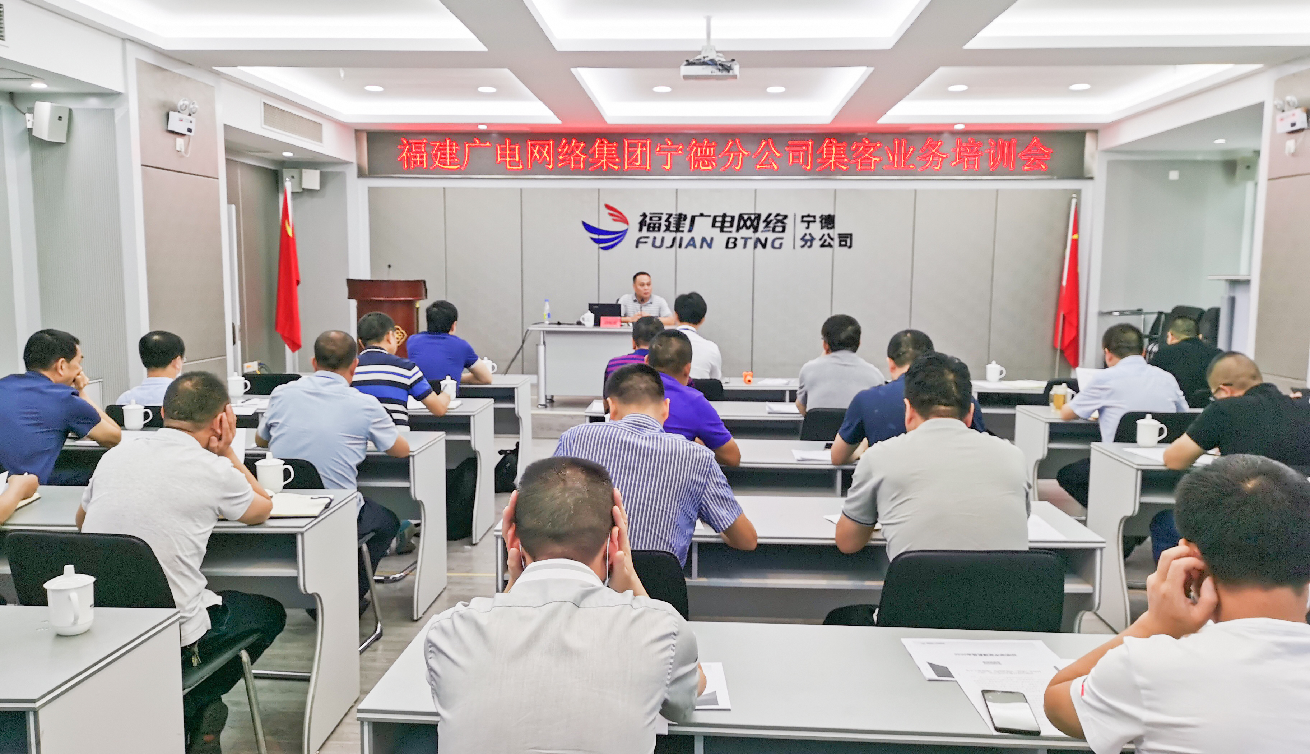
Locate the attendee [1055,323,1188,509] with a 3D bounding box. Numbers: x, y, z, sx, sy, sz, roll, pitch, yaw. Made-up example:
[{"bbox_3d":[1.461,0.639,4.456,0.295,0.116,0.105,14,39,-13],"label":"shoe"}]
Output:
[{"bbox_3d":[2.381,0.340,5.203,0.580,1.240,0.800,0,6,-3],"label":"attendee"}]

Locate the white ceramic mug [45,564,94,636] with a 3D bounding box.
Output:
[{"bbox_3d":[-1.252,0.479,2.192,0.095,0.146,0.123,-5,8,-39],"label":"white ceramic mug"}]

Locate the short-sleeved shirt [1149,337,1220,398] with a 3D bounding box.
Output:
[{"bbox_3d":[3.192,0.068,6.169,0.470,0.600,0.370,1,6,3],"label":"short-sleeved shirt"}]

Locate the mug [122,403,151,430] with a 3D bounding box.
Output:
[{"bbox_3d":[-2.425,0.180,4.779,0.130,0.136,0.097,1,6,3],"label":"mug"}]

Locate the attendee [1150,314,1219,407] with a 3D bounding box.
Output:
[{"bbox_3d":[3.329,0.241,6.481,0.500,1.243,0.750,1,6,5],"label":"attendee"}]

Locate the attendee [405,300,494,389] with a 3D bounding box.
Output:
[{"bbox_3d":[-1.338,0.146,6.612,0.530,1.270,0.800,1,6,6],"label":"attendee"}]

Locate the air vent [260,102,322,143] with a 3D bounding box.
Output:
[{"bbox_3d":[-3.360,-2.349,9.531,0.050,0.230,1.400,1,6,3],"label":"air vent"}]

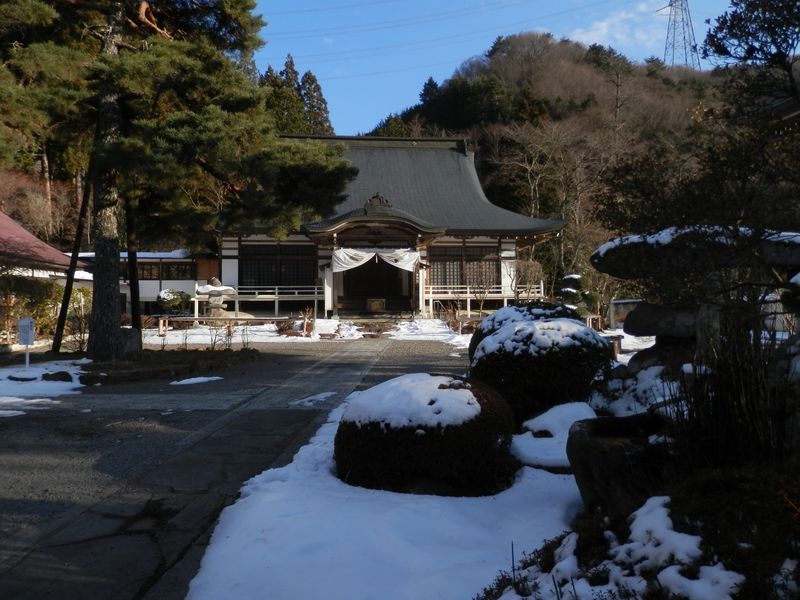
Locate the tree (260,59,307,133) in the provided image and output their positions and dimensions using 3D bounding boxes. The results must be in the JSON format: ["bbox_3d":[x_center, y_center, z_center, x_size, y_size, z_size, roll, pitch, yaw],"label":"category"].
[{"bbox_3d":[-11.393,-12.121,58.000,5.600,24.643,5.400,0,-1,2],"label":"tree"}]

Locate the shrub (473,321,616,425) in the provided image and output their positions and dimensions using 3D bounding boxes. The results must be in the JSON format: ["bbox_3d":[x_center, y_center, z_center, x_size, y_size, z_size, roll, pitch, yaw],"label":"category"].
[{"bbox_3d":[1.739,0.814,7.100,1.740,1.173,1.620,0,-1,2],"label":"shrub"}]

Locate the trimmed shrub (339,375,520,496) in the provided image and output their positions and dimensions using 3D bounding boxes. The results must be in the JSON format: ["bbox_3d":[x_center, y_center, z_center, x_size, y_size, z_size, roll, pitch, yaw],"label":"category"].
[{"bbox_3d":[0.223,1.046,5.050,1.570,0.789,1.450,0,-1,2],"label":"trimmed shrub"}]

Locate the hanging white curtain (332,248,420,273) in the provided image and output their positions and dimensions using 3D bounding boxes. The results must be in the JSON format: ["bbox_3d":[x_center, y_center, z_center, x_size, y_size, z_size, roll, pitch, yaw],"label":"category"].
[{"bbox_3d":[-1.139,-1.914,28.000,4.250,1.163,0.350,0,-1,2],"label":"hanging white curtain"}]

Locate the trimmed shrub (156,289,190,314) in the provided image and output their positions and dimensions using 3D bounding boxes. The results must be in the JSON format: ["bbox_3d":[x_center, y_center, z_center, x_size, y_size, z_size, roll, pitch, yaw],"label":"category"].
[{"bbox_3d":[-11.368,0.100,29.000,1.700,1.355,1.500,0,-1,2],"label":"trimmed shrub"}]

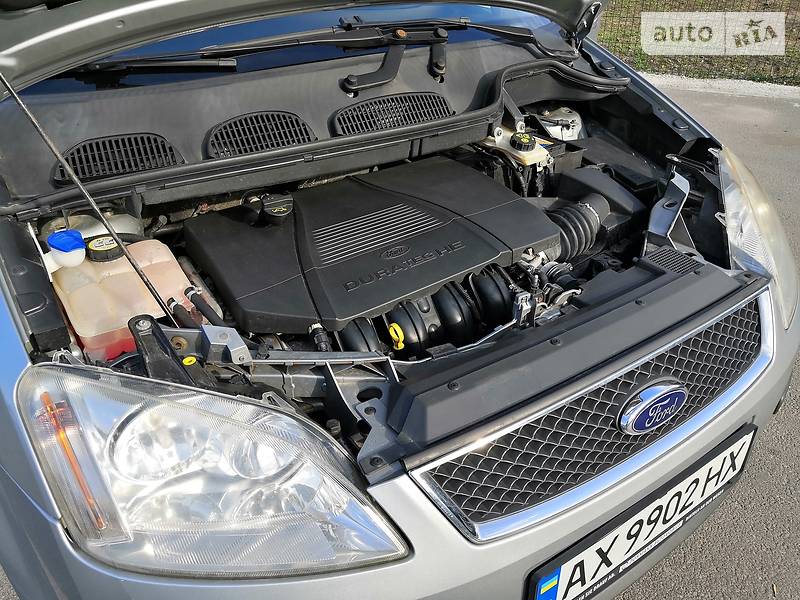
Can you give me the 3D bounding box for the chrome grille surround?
[{"bbox_3d":[0.362,0.155,0.936,0.768,0.143,0.095,-21,39,-27],"label":"chrome grille surround"}]

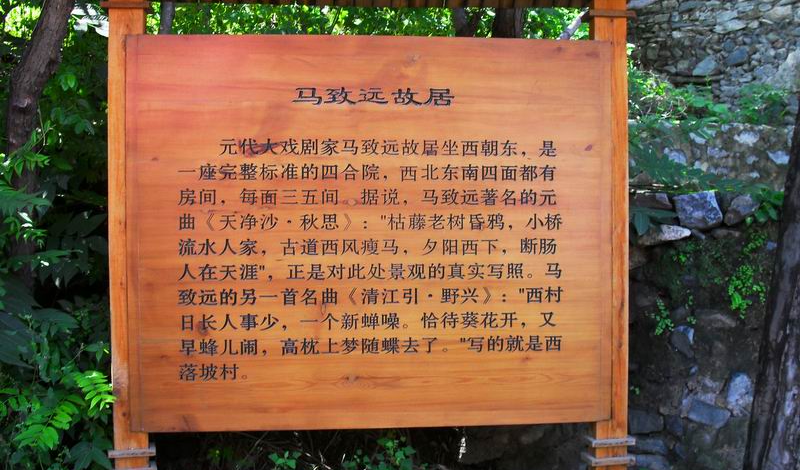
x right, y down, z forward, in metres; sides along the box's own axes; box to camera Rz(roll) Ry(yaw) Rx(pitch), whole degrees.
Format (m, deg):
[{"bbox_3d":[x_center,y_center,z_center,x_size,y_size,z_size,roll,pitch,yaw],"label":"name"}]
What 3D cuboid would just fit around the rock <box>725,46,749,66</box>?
[{"bbox_3d":[2.843,-1.516,8.200,0.210,0.160,0.160,0,1,0],"label":"rock"}]

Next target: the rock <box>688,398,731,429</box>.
[{"bbox_3d":[1.356,0.786,4.252,0.177,0.082,0.130,17,5,11],"label":"rock"}]

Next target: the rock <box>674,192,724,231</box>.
[{"bbox_3d":[1.594,-0.131,5.200,0.260,0.195,0.200,0,1,-5],"label":"rock"}]

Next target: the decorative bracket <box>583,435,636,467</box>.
[{"bbox_3d":[0.939,0.973,4.370,0.193,0.120,0.170,0,1,-8],"label":"decorative bracket"}]

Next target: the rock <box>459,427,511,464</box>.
[{"bbox_3d":[0.411,1.025,4.726,0.249,0.168,0.190,0,2,12],"label":"rock"}]

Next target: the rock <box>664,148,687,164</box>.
[{"bbox_3d":[1.602,-0.462,5.644,0.127,0.087,0.110,15,5,11],"label":"rock"}]

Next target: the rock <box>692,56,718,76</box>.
[{"bbox_3d":[2.635,-1.462,8.372,0.214,0.145,0.180,-18,-2,11],"label":"rock"}]

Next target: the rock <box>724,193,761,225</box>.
[{"bbox_3d":[1.624,-0.121,4.610,0.169,0.136,0.150,-20,-2,11],"label":"rock"}]

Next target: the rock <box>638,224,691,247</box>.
[{"bbox_3d":[1.245,0.002,4.568,0.236,0.088,0.170,-9,0,12],"label":"rock"}]

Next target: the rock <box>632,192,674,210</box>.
[{"bbox_3d":[1.347,-0.185,5.200,0.220,0.095,0.170,0,1,-5],"label":"rock"}]

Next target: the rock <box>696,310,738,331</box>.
[{"bbox_3d":[1.441,0.388,4.406,0.184,0.085,0.140,6,3,11],"label":"rock"}]

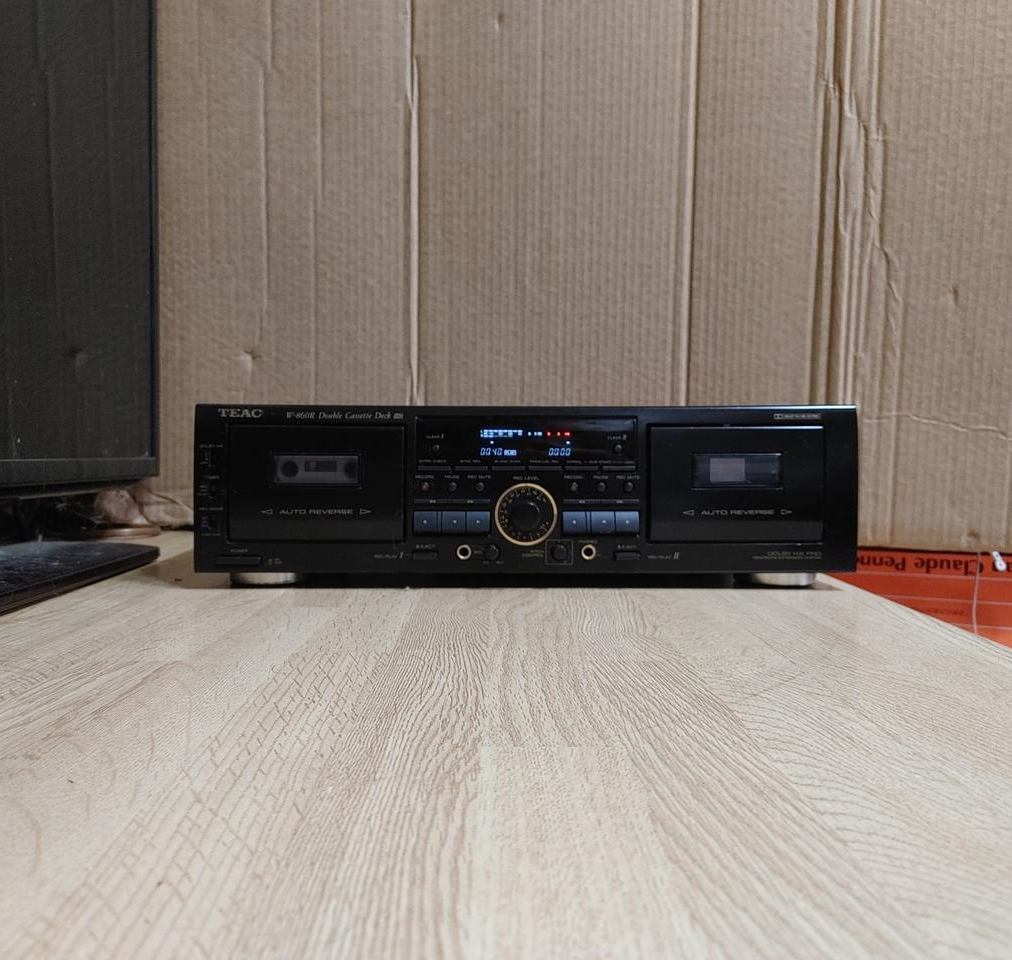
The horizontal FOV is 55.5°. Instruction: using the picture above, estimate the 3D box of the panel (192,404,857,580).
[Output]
[{"bbox_3d":[0.013,0.006,0.637,0.435,0.110,0.034,0,1,0],"label":"panel"}]

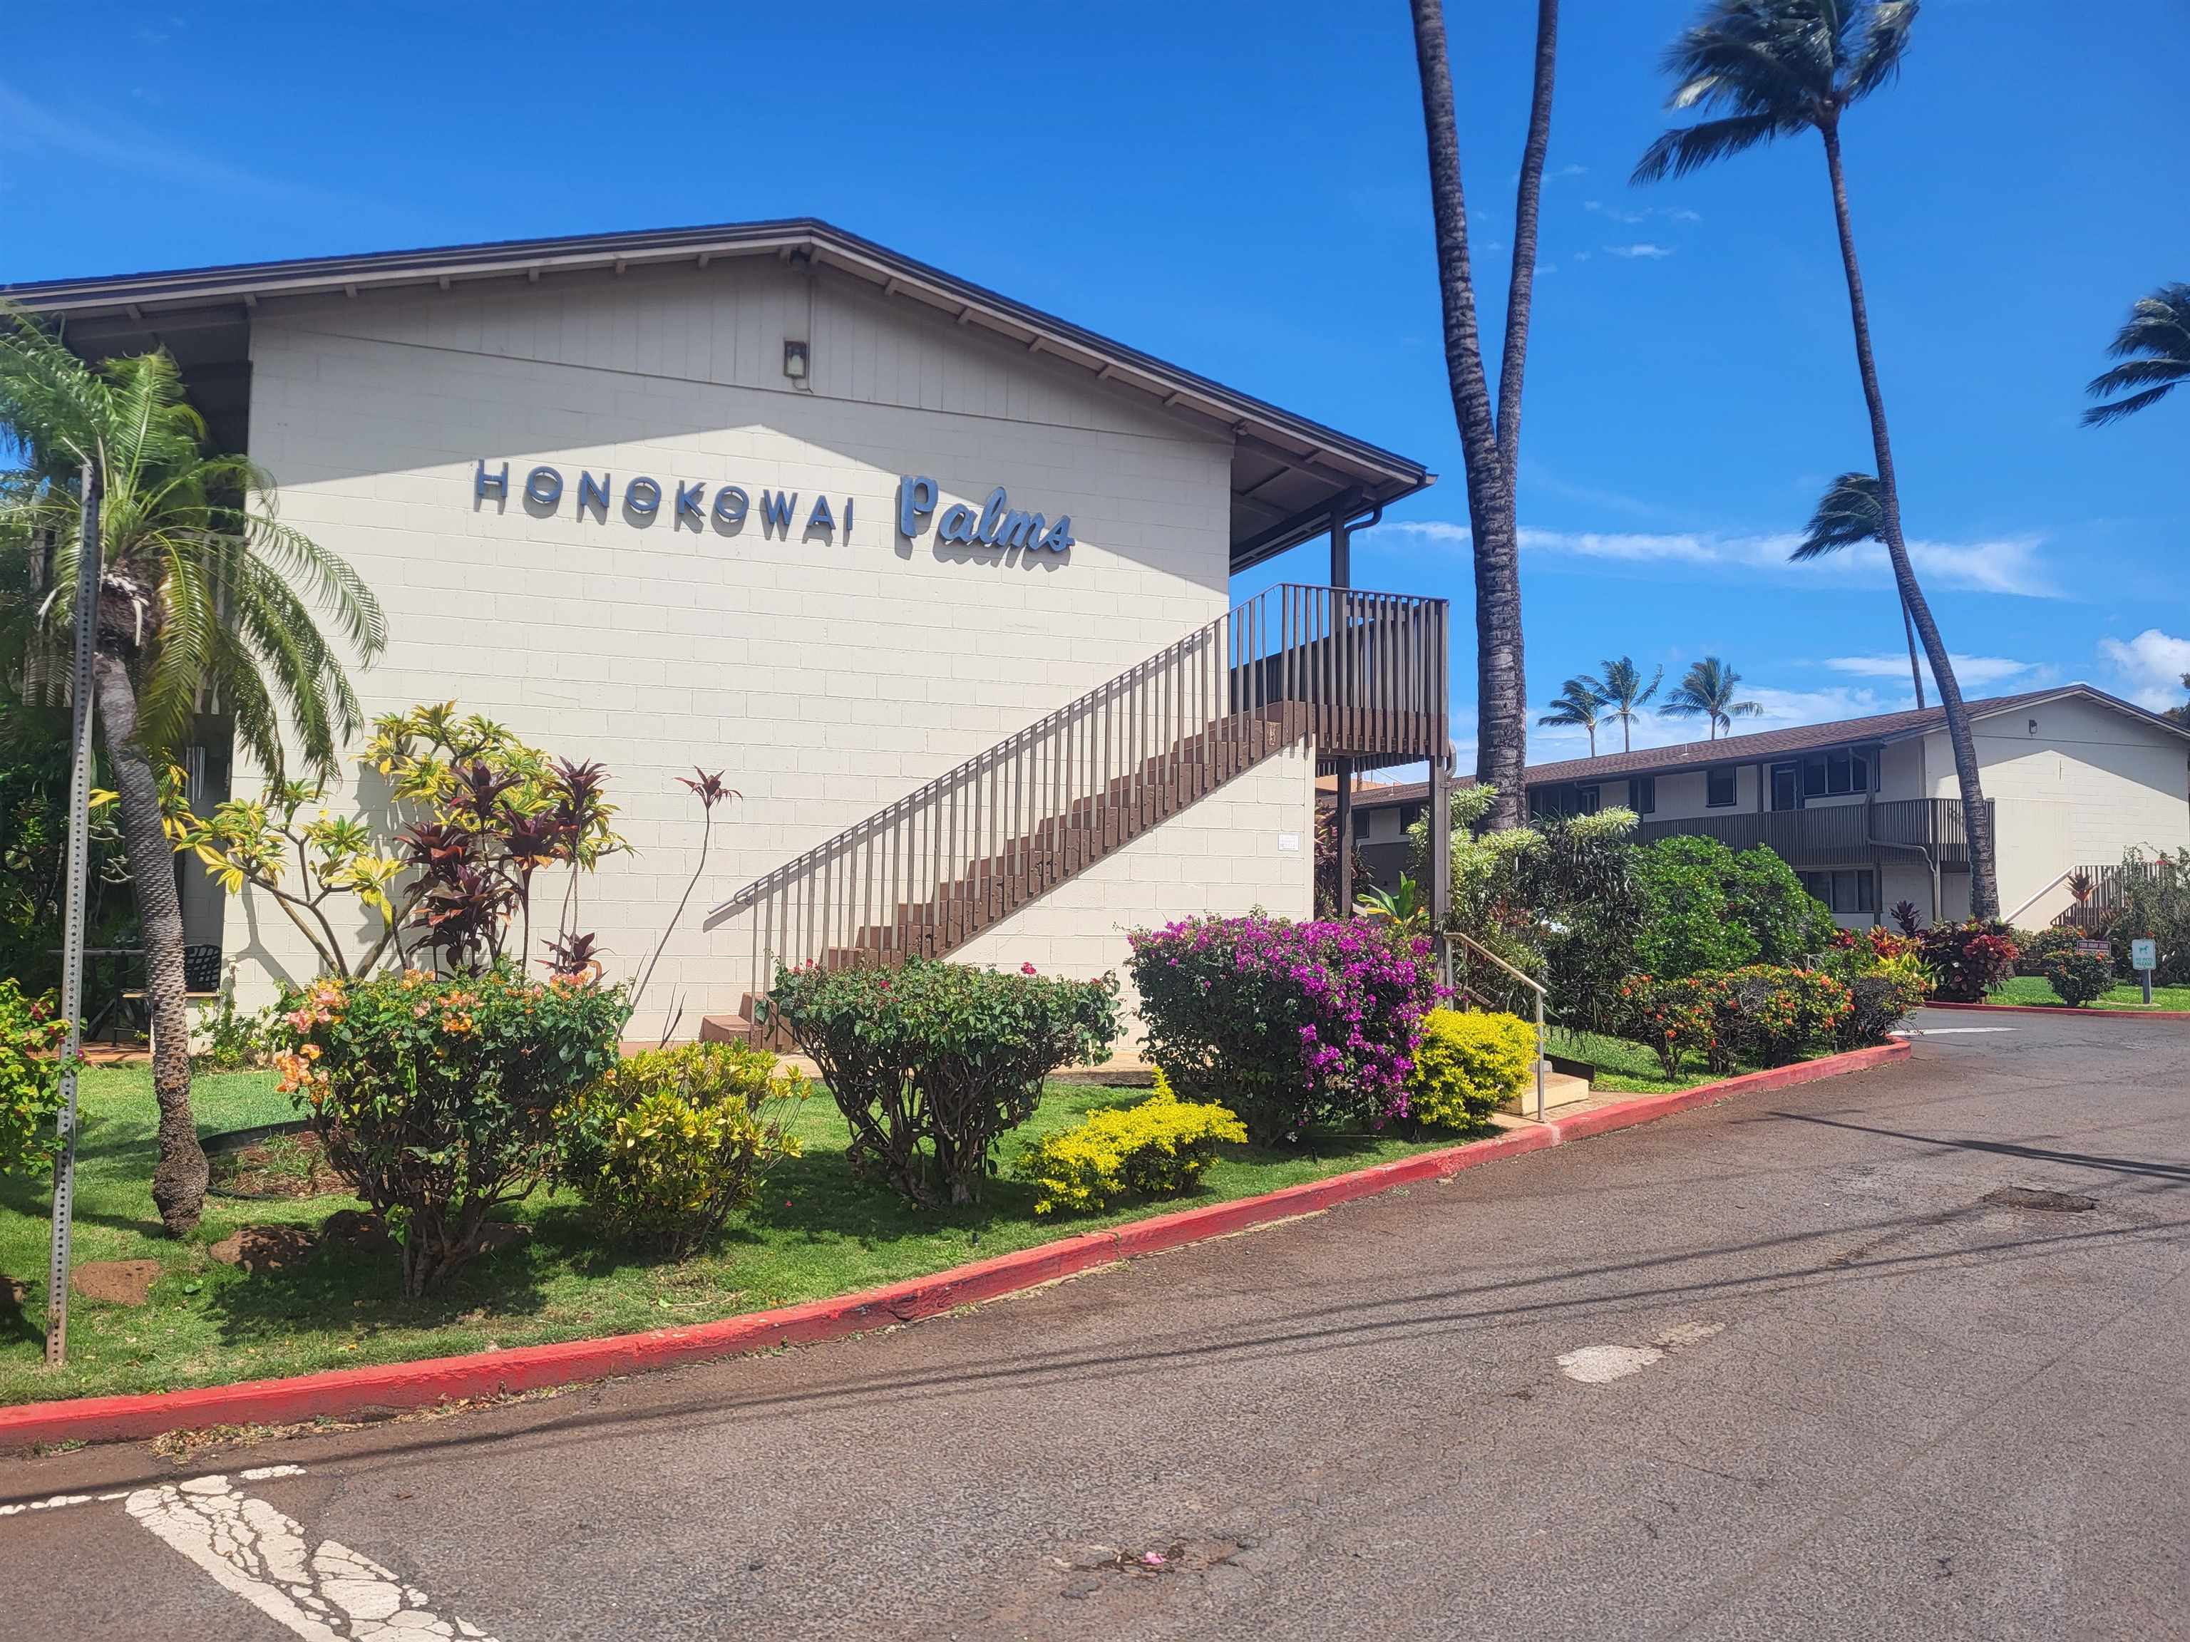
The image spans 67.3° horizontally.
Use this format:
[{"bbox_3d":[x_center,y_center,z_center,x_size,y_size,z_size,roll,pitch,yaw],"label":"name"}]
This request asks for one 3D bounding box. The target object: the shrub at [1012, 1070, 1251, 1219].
[{"bbox_3d":[0.172,1.658,8.500,1.202,0.760,1.000,1,-5,0],"label":"shrub"}]

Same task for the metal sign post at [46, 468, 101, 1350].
[{"bbox_3d":[-3.316,0.285,5.345,0.055,2.937,0.050,2,-3,-32],"label":"metal sign post"}]

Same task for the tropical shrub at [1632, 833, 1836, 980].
[{"bbox_3d":[6.821,1.249,17.561,1.996,2.193,2.100,-1,-5,21],"label":"tropical shrub"}]

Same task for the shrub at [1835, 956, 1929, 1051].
[{"bbox_3d":[8.957,2.052,18.700,1.089,1.089,1.100,1,-5,0],"label":"shrub"}]

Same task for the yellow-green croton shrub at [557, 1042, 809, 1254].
[{"bbox_3d":[-1.682,1.326,6.713,1.026,0.837,0.980,2,-5,-14],"label":"yellow-green croton shrub"}]

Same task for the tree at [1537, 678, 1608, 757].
[{"bbox_3d":[30.689,0.312,105.348,4.770,19.125,5.000,-1,-5,16],"label":"tree"}]

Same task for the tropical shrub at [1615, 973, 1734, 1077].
[{"bbox_3d":[5.053,1.776,14.350,1.015,0.940,1.000,1,-5,0],"label":"tropical shrub"}]

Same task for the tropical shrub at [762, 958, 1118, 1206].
[{"bbox_3d":[-0.718,1.193,7.627,1.643,1.105,1.350,1,-5,-5],"label":"tropical shrub"}]

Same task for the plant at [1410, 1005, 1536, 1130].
[{"bbox_3d":[2.518,1.637,11.004,0.870,0.762,0.850,-1,-5,13],"label":"plant"}]

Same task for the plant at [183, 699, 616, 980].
[{"bbox_3d":[-4.630,0.428,11.085,2.761,2.502,1.250,2,-5,-20],"label":"plant"}]

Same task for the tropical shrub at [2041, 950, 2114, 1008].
[{"bbox_3d":[15.702,2.530,26.300,1.176,0.930,1.100,1,-5,0],"label":"tropical shrub"}]

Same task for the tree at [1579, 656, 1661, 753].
[{"bbox_3d":[33.098,-0.384,103.400,4.943,20.226,5.200,-1,-5,18],"label":"tree"}]

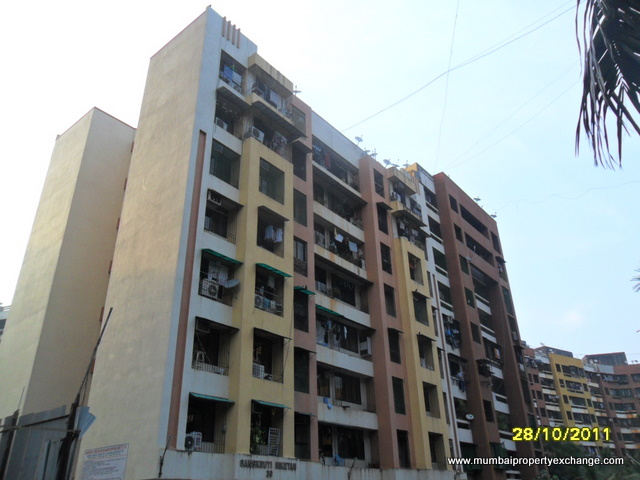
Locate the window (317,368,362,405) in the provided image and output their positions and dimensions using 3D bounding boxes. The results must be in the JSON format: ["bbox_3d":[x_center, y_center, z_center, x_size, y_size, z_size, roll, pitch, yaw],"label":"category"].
[{"bbox_3d":[1.062,8.075,27.314,0.200,1.420,4.120,-22,-34,34],"label":"window"}]

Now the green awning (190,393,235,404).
[{"bbox_3d":[-3.948,5.862,18.506,0.470,0.220,1.820,-22,-34,34],"label":"green awning"}]

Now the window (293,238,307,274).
[{"bbox_3d":[-1.029,0.864,25.332,0.201,1.972,1.076,-22,-33,33],"label":"window"}]

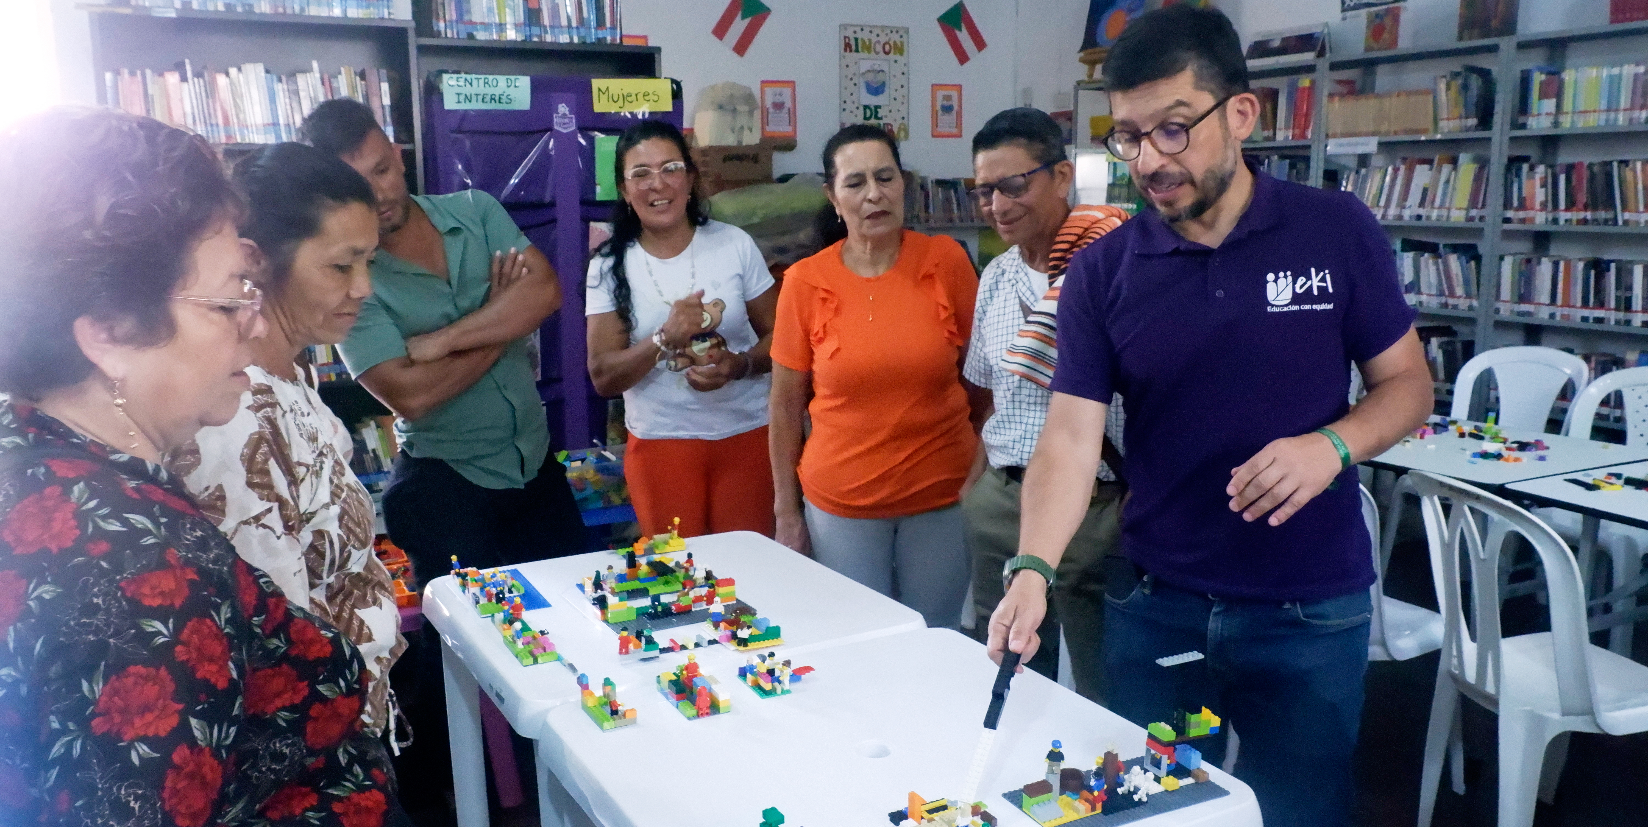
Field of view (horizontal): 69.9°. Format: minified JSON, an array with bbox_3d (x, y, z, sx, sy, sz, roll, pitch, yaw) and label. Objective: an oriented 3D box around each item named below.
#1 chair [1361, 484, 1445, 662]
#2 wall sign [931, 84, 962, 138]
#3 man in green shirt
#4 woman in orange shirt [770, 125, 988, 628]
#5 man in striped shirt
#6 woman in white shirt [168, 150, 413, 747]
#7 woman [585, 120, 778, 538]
[{"bbox_3d":[1.256,0.489,2.878,0.510,0.860,0.440,-6,12,-27],"label":"chair"},{"bbox_3d":[0.814,-2.000,7.815,0.250,0.350,0.012,-6,12,-27],"label":"wall sign"},{"bbox_3d":[-0.790,0.170,2.577,0.560,1.650,0.380,-3,11,-11],"label":"man in green shirt"},{"bbox_3d":[0.123,0.172,2.640,0.480,1.600,0.310,0,11,4],"label":"woman in orange shirt"},{"bbox_3d":[0.476,0.192,2.462,0.460,1.620,0.310,5,12,26],"label":"man in striped shirt"},{"bbox_3d":[-0.778,0.384,1.783,0.380,1.530,0.440,2,11,14],"label":"woman in white shirt"},{"bbox_3d":[-0.329,0.134,2.815,0.450,1.620,0.340,-2,11,-8],"label":"woman"}]

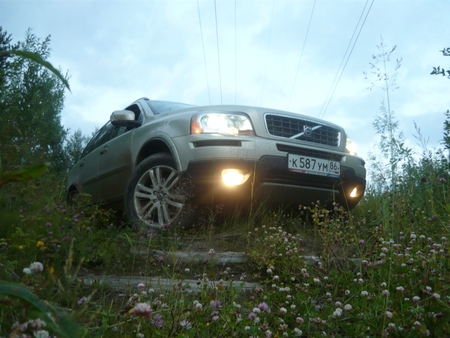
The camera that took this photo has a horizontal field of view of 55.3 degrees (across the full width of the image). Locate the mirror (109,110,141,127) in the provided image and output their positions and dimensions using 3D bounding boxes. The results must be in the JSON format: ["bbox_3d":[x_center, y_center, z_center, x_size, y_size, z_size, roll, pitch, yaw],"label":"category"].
[{"bbox_3d":[-1.001,-0.476,4.239,0.250,0.155,0.145,7,-12,-31],"label":"mirror"}]

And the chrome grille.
[{"bbox_3d":[0.637,-0.288,3.337,0.755,0.190,0.100,7,-12,-31],"label":"chrome grille"}]

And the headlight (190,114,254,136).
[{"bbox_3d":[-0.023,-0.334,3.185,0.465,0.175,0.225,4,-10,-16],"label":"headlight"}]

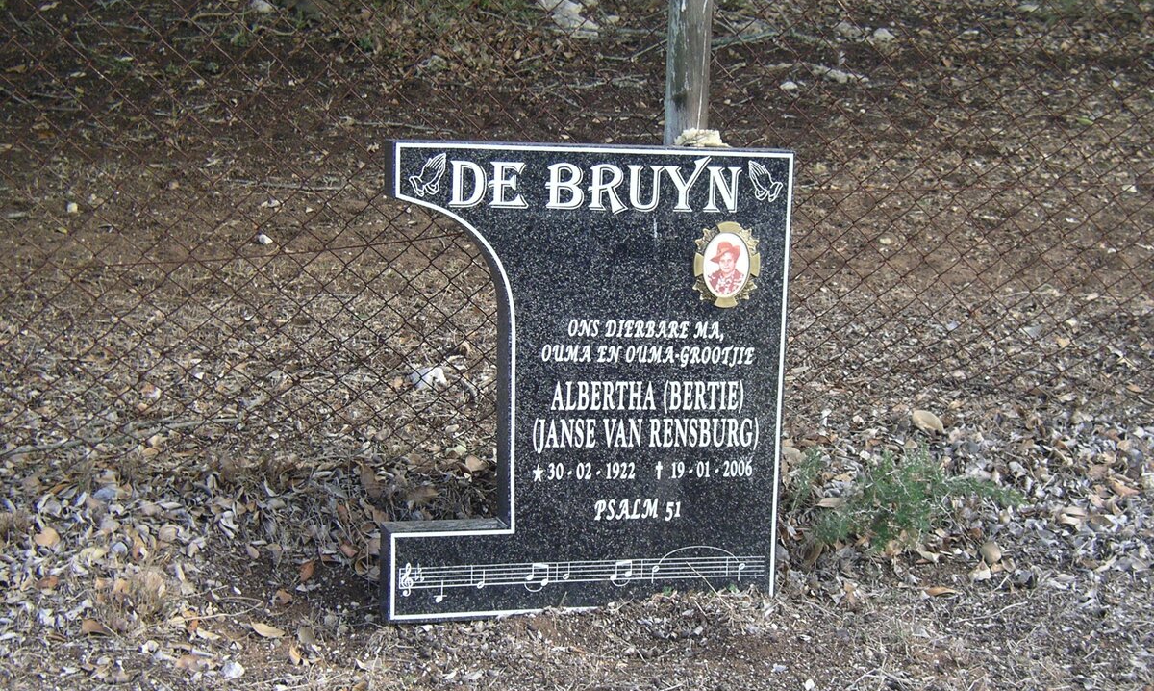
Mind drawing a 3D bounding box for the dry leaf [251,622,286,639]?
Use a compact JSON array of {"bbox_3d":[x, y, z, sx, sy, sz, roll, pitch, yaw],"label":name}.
[{"bbox_3d":[-0.539,0.496,4.072,0.060,0.018,0.037,2,12,0],"label":"dry leaf"}]

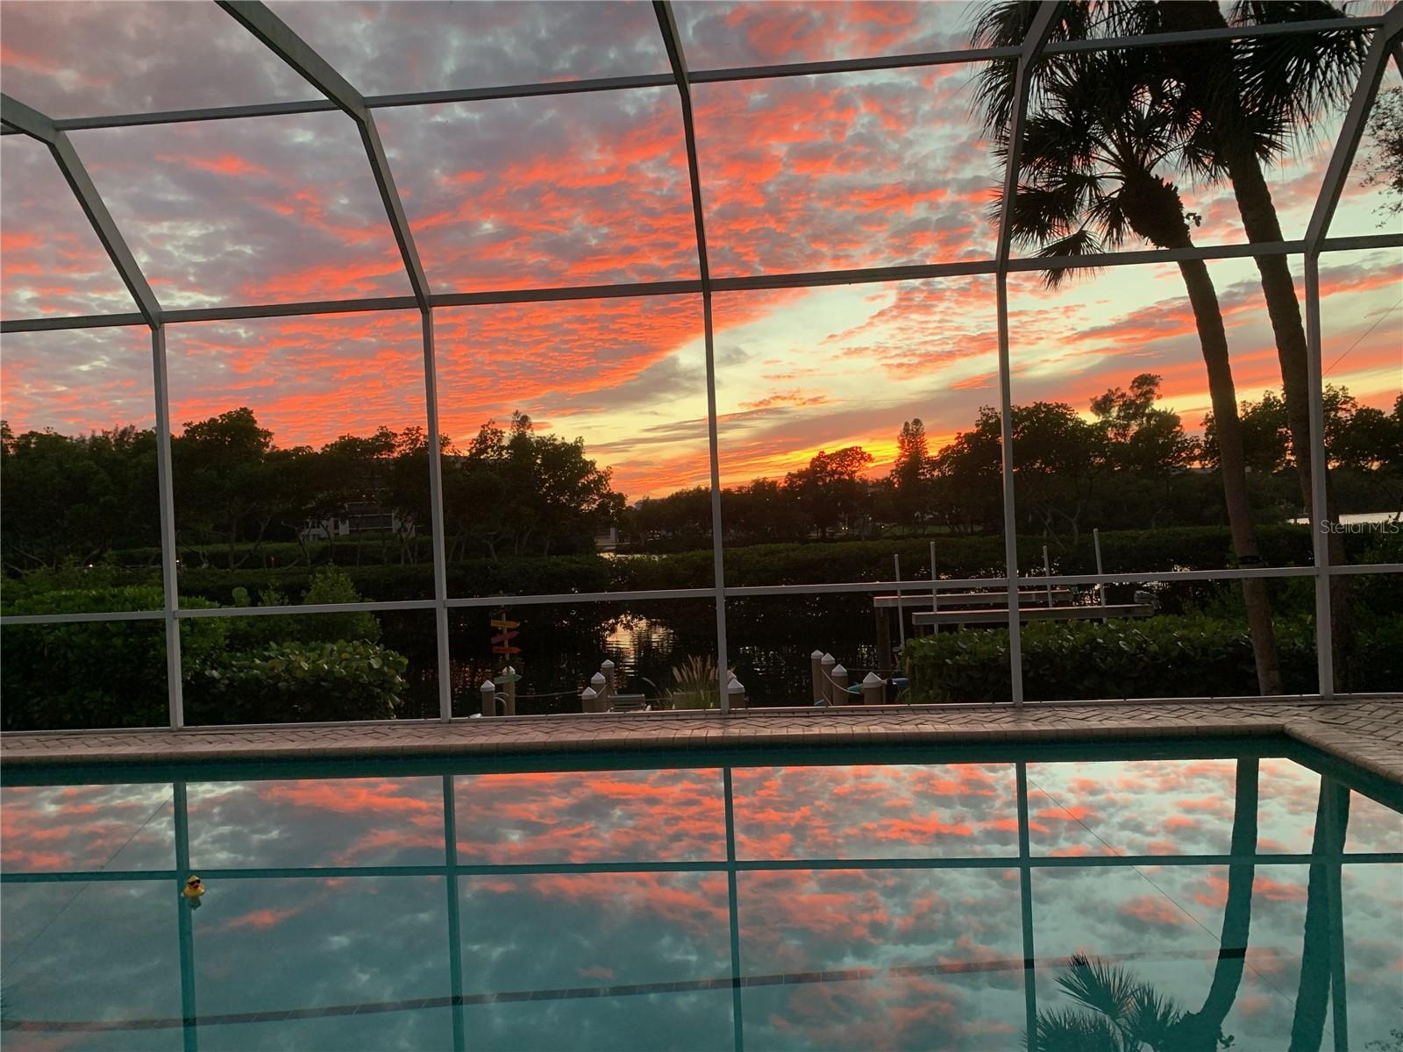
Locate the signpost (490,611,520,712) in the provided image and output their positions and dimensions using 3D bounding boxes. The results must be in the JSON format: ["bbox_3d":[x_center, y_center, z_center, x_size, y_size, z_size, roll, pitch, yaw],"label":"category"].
[{"bbox_3d":[-3.873,2.629,20.800,0.590,2.200,0.220,-2,0,-6],"label":"signpost"}]

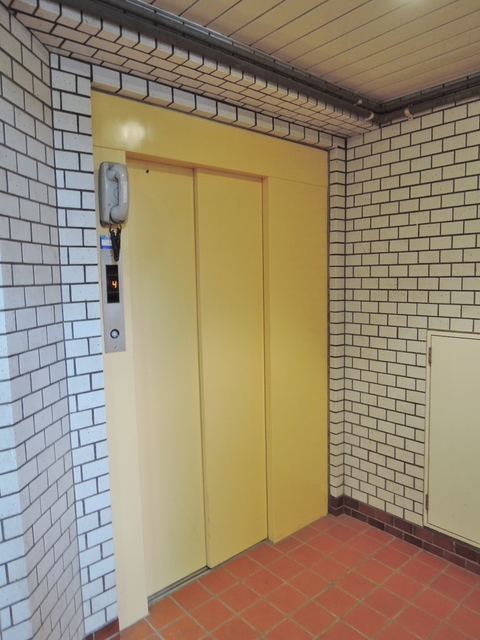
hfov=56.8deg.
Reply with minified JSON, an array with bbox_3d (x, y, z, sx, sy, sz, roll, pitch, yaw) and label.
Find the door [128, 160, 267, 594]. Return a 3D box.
[{"bbox_3d":[-0.181,0.291,2.288,0.801,2.057,0.080,-6,7,-40],"label":"door"}]

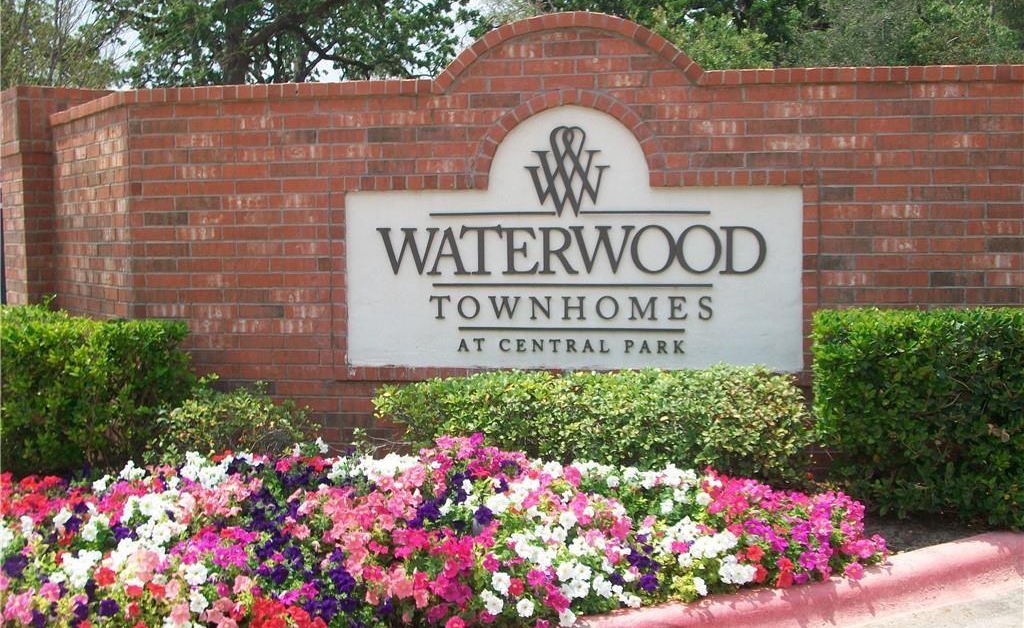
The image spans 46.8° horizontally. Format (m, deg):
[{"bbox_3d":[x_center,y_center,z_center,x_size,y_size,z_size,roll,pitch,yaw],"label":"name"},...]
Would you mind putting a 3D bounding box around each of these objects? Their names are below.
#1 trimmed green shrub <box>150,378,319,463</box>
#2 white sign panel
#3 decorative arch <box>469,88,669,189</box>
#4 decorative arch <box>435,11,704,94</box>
[{"bbox_3d":[-1.364,0.557,5.808,0.800,0.480,0.600,0,3,9],"label":"trimmed green shrub"},{"bbox_3d":[0.283,-0.379,5.878,2.270,1.300,0.060,0,3,9],"label":"white sign panel"},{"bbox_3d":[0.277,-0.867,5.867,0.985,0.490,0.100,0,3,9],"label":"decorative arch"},{"bbox_3d":[0.286,-1.292,5.907,1.340,0.400,0.250,0,3,9],"label":"decorative arch"}]

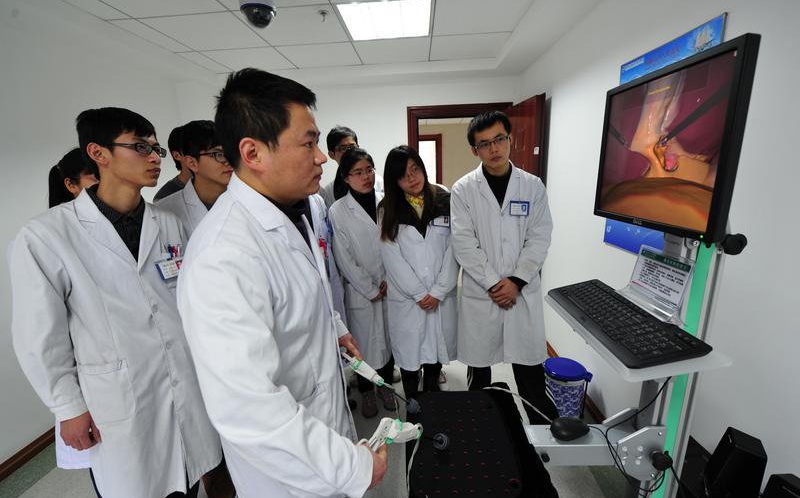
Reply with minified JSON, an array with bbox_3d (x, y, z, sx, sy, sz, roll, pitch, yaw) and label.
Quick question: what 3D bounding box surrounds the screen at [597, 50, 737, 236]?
[{"bbox_3d":[0.586,-0.226,0.768,0.030,0.304,0.378,-1,14,3],"label":"screen"}]

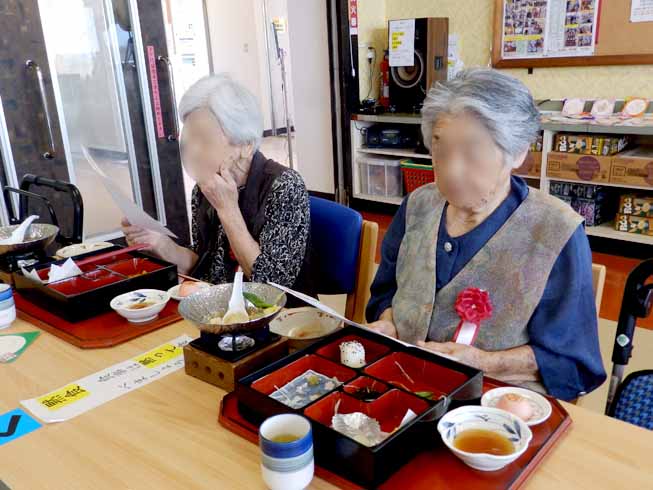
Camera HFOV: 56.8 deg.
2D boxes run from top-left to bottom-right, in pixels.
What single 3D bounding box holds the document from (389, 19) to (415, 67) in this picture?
[{"bbox_3d":[0.529,-1.402,4.200,0.210,0.297,0.004,13,23,42],"label":"document"}]

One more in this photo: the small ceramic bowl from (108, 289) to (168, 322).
[{"bbox_3d":[-0.382,0.132,1.253,0.117,0.040,0.117,-2,17,1],"label":"small ceramic bowl"}]

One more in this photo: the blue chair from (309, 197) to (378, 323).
[{"bbox_3d":[-0.169,0.281,1.772,0.500,0.790,0.540,13,23,42],"label":"blue chair"}]

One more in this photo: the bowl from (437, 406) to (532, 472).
[{"bbox_3d":[0.200,0.253,0.767,0.114,0.043,0.114,-2,17,1],"label":"bowl"}]

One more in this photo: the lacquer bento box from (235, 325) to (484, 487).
[{"bbox_3d":[0.052,0.217,0.901,0.256,0.053,0.256,13,23,41],"label":"lacquer bento box"}]

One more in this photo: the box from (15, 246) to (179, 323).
[{"bbox_3d":[-0.532,0.083,1.420,0.256,0.053,0.256,14,24,42],"label":"box"}]

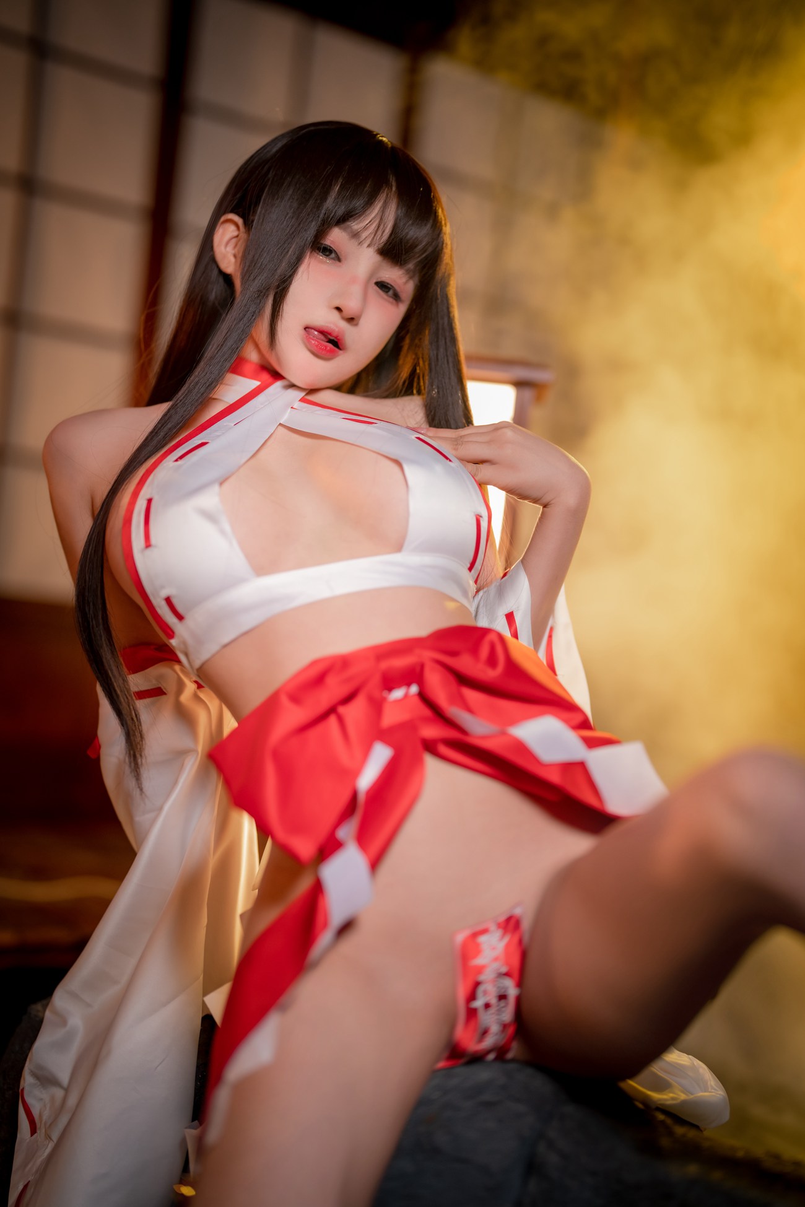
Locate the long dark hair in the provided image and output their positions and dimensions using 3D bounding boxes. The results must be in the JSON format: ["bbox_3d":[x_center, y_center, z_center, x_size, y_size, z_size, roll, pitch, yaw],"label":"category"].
[{"bbox_3d":[-0.099,-0.120,1.470,0.290,0.600,0.290,22,-6,-23],"label":"long dark hair"}]

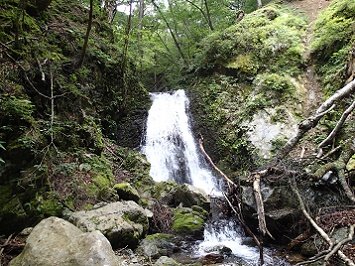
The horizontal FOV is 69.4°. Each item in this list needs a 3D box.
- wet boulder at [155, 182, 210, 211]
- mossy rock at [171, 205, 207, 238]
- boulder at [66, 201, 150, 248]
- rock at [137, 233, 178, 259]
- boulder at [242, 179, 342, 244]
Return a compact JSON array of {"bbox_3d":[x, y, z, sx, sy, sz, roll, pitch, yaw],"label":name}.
[{"bbox_3d":[0.109,1.366,5.600,1.200,0.650,0.850,0,-3,0],"label":"wet boulder"},{"bbox_3d":[0.233,1.588,4.600,0.650,0.520,0.600,0,-3,0],"label":"mossy rock"},{"bbox_3d":[-1.174,1.535,4.300,1.350,0.720,0.950,1,-4,-12],"label":"boulder"},{"bbox_3d":[-0.293,1.646,3.750,0.600,0.360,0.500,0,-3,0],"label":"rock"},{"bbox_3d":[2.154,1.433,4.800,1.900,1.150,1.250,0,-3,0],"label":"boulder"}]

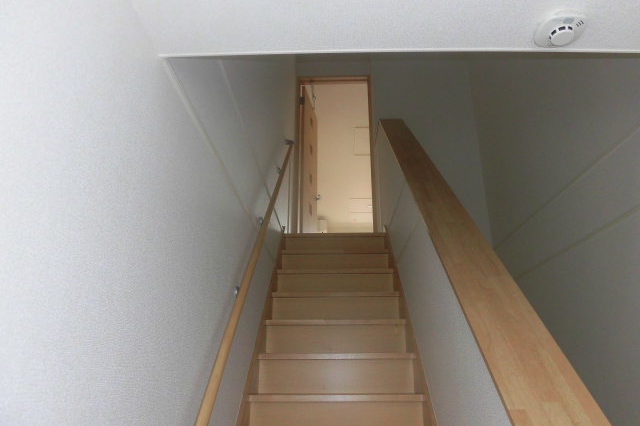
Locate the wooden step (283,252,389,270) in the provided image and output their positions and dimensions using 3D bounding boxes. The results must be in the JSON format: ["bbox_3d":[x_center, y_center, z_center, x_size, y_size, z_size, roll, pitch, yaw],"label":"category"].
[{"bbox_3d":[0.125,0.433,3.566,0.860,0.206,0.235,0,-21,2],"label":"wooden step"}]

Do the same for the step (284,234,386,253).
[{"bbox_3d":[0.133,0.314,3.831,0.860,0.206,0.235,0,-21,2],"label":"step"}]

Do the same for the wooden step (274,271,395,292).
[{"bbox_3d":[0.116,0.552,3.300,0.860,0.206,0.235,0,-21,2],"label":"wooden step"}]

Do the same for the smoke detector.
[{"bbox_3d":[0.573,-0.420,1.050,0.115,0.034,0.115,0,-21,2],"label":"smoke detector"}]

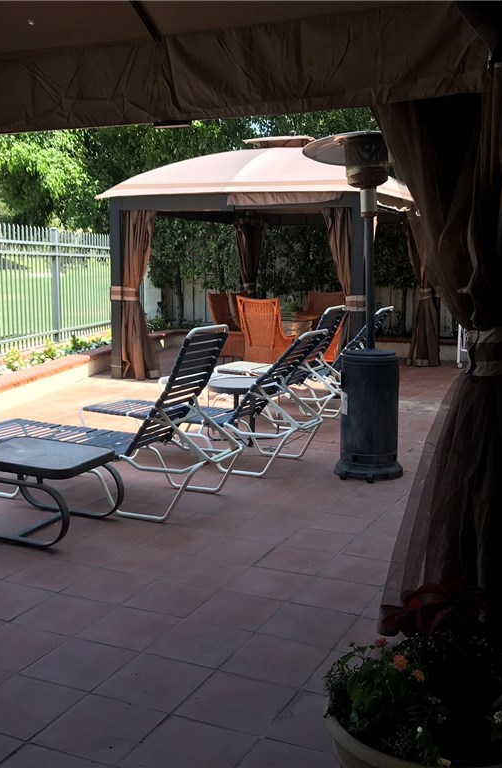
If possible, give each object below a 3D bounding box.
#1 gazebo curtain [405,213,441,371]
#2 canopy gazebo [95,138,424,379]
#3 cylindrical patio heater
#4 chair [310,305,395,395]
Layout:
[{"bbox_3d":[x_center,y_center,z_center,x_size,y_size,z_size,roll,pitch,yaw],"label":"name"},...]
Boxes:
[{"bbox_3d":[2.315,-1.246,11.257,0.500,1.950,0.450,4,9,25],"label":"gazebo curtain"},{"bbox_3d":[0.498,-1.642,10.525,3.340,2.930,3.600,4,9,25],"label":"canopy gazebo"},{"bbox_3d":[0.807,-0.503,5.423,0.850,2.200,0.850,0,9,0],"label":"cylindrical patio heater"},{"bbox_3d":[0.557,-0.273,8.082,1.680,0.950,0.650,4,9,25],"label":"chair"}]

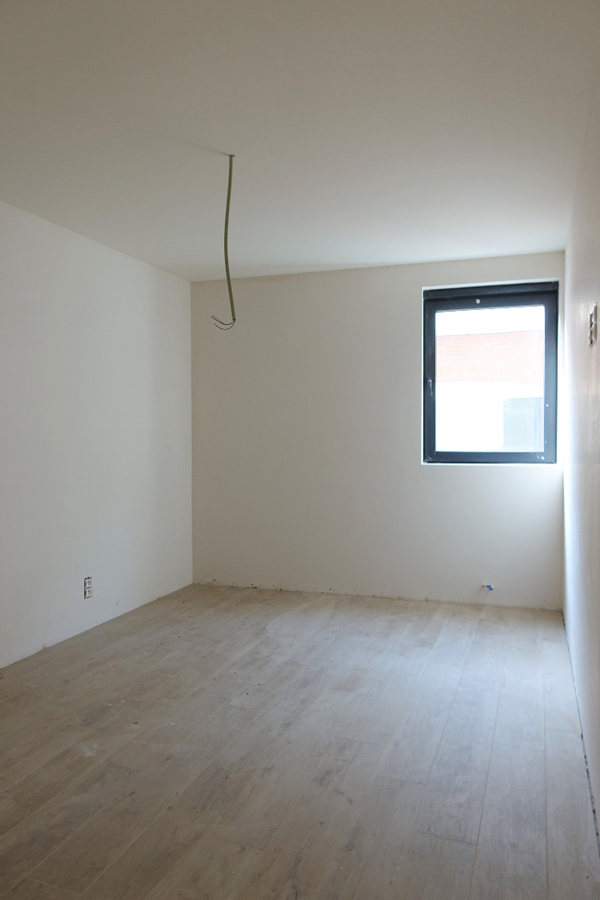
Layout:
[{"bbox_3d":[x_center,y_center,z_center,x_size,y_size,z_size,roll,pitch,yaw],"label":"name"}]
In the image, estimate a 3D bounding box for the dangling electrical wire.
[{"bbox_3d":[-0.348,-0.944,2.727,0.114,0.779,0.070,0,2,0],"label":"dangling electrical wire"}]

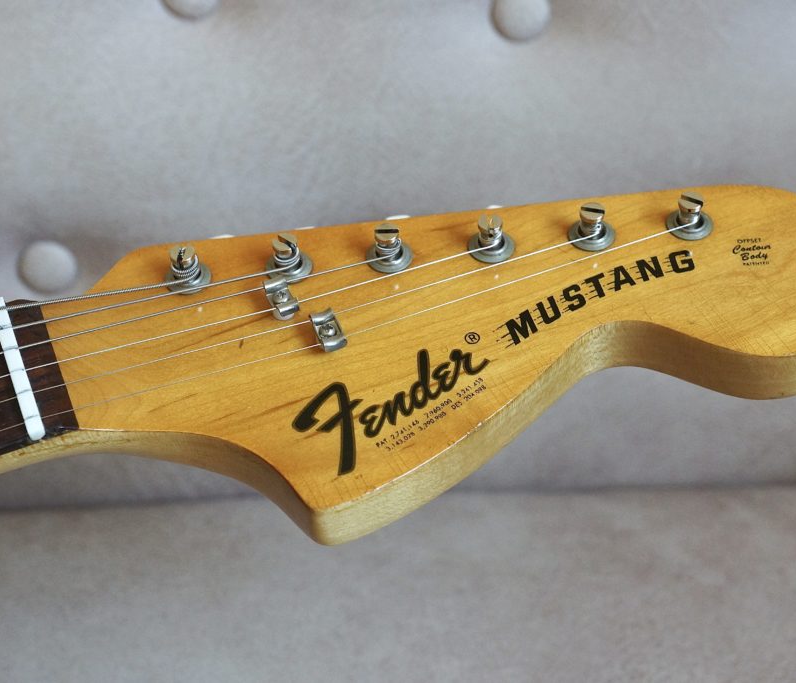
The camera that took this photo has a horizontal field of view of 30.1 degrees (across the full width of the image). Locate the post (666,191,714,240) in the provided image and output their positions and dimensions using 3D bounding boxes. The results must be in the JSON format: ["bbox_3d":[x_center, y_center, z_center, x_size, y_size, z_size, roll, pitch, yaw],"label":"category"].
[{"bbox_3d":[0.072,-0.032,0.365,0.011,0.008,0.011,-6,50,-2],"label":"post"}]

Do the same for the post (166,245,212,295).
[{"bbox_3d":[-0.052,-0.019,0.361,0.011,0.008,0.011,-6,50,-2],"label":"post"}]

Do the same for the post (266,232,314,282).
[{"bbox_3d":[-0.027,-0.021,0.362,0.011,0.008,0.011,-6,50,-2],"label":"post"}]

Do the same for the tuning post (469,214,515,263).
[{"bbox_3d":[0.023,-0.026,0.363,0.011,0.008,0.011,-6,50,-2],"label":"tuning post"}]

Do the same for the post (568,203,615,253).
[{"bbox_3d":[0.048,-0.029,0.364,0.011,0.008,0.011,-6,50,-2],"label":"post"}]

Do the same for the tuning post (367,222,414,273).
[{"bbox_3d":[-0.002,-0.024,0.362,0.011,0.008,0.011,-6,50,-2],"label":"tuning post"}]

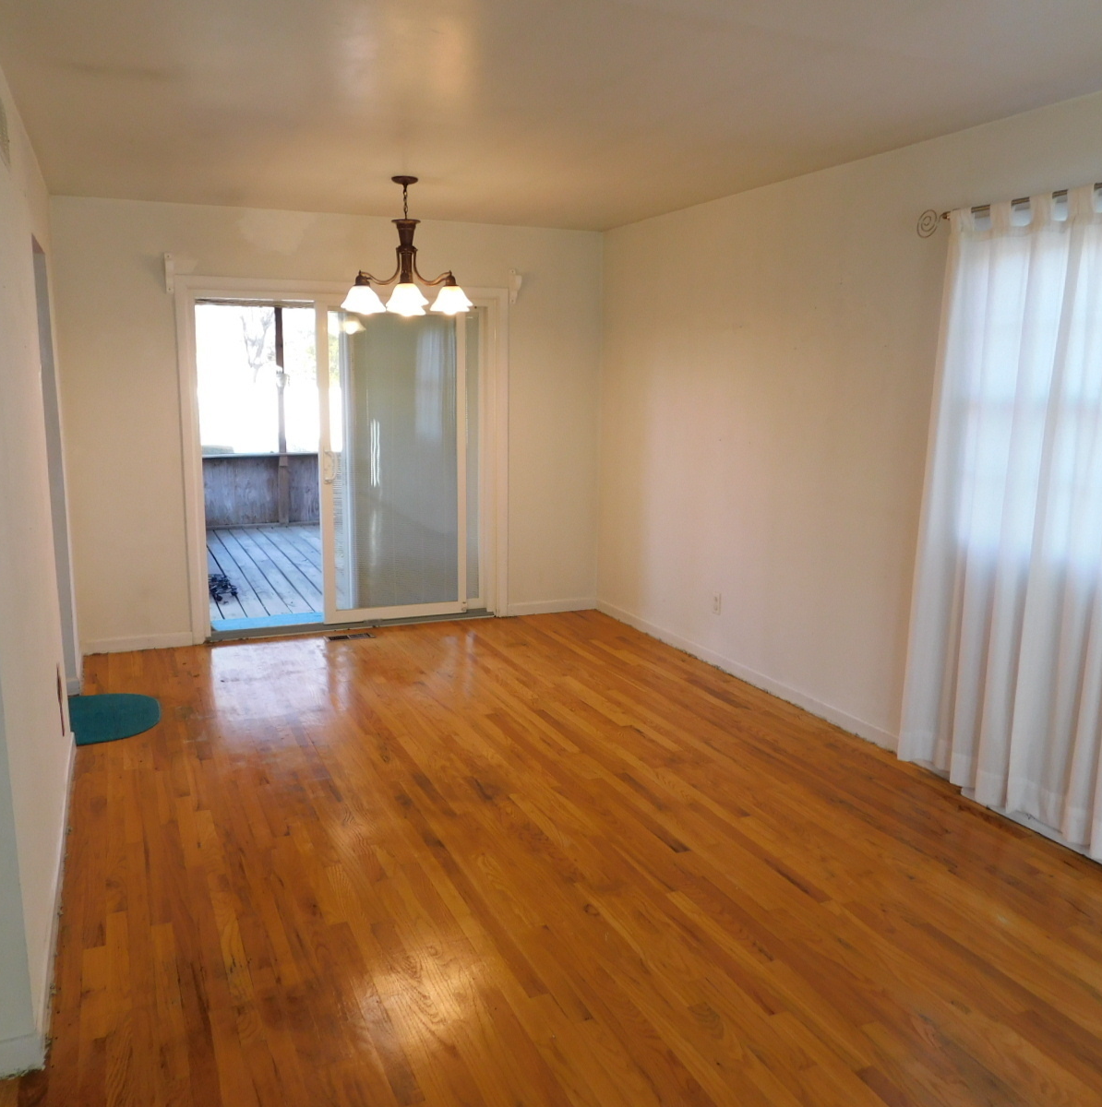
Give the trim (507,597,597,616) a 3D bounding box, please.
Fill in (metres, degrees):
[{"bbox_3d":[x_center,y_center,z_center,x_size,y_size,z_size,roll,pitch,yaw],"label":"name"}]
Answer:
[{"bbox_3d":[0.009,0.356,6.514,0.647,0.082,0.018,-4,11,-23],"label":"trim"}]

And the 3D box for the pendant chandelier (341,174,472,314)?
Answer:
[{"bbox_3d":[-0.674,-1.427,4.569,0.624,0.620,0.624,-4,11,-23],"label":"pendant chandelier"}]

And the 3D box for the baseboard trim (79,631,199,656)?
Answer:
[{"bbox_3d":[-2.308,0.514,5.517,0.552,0.082,0.018,-4,11,-23],"label":"baseboard trim"}]

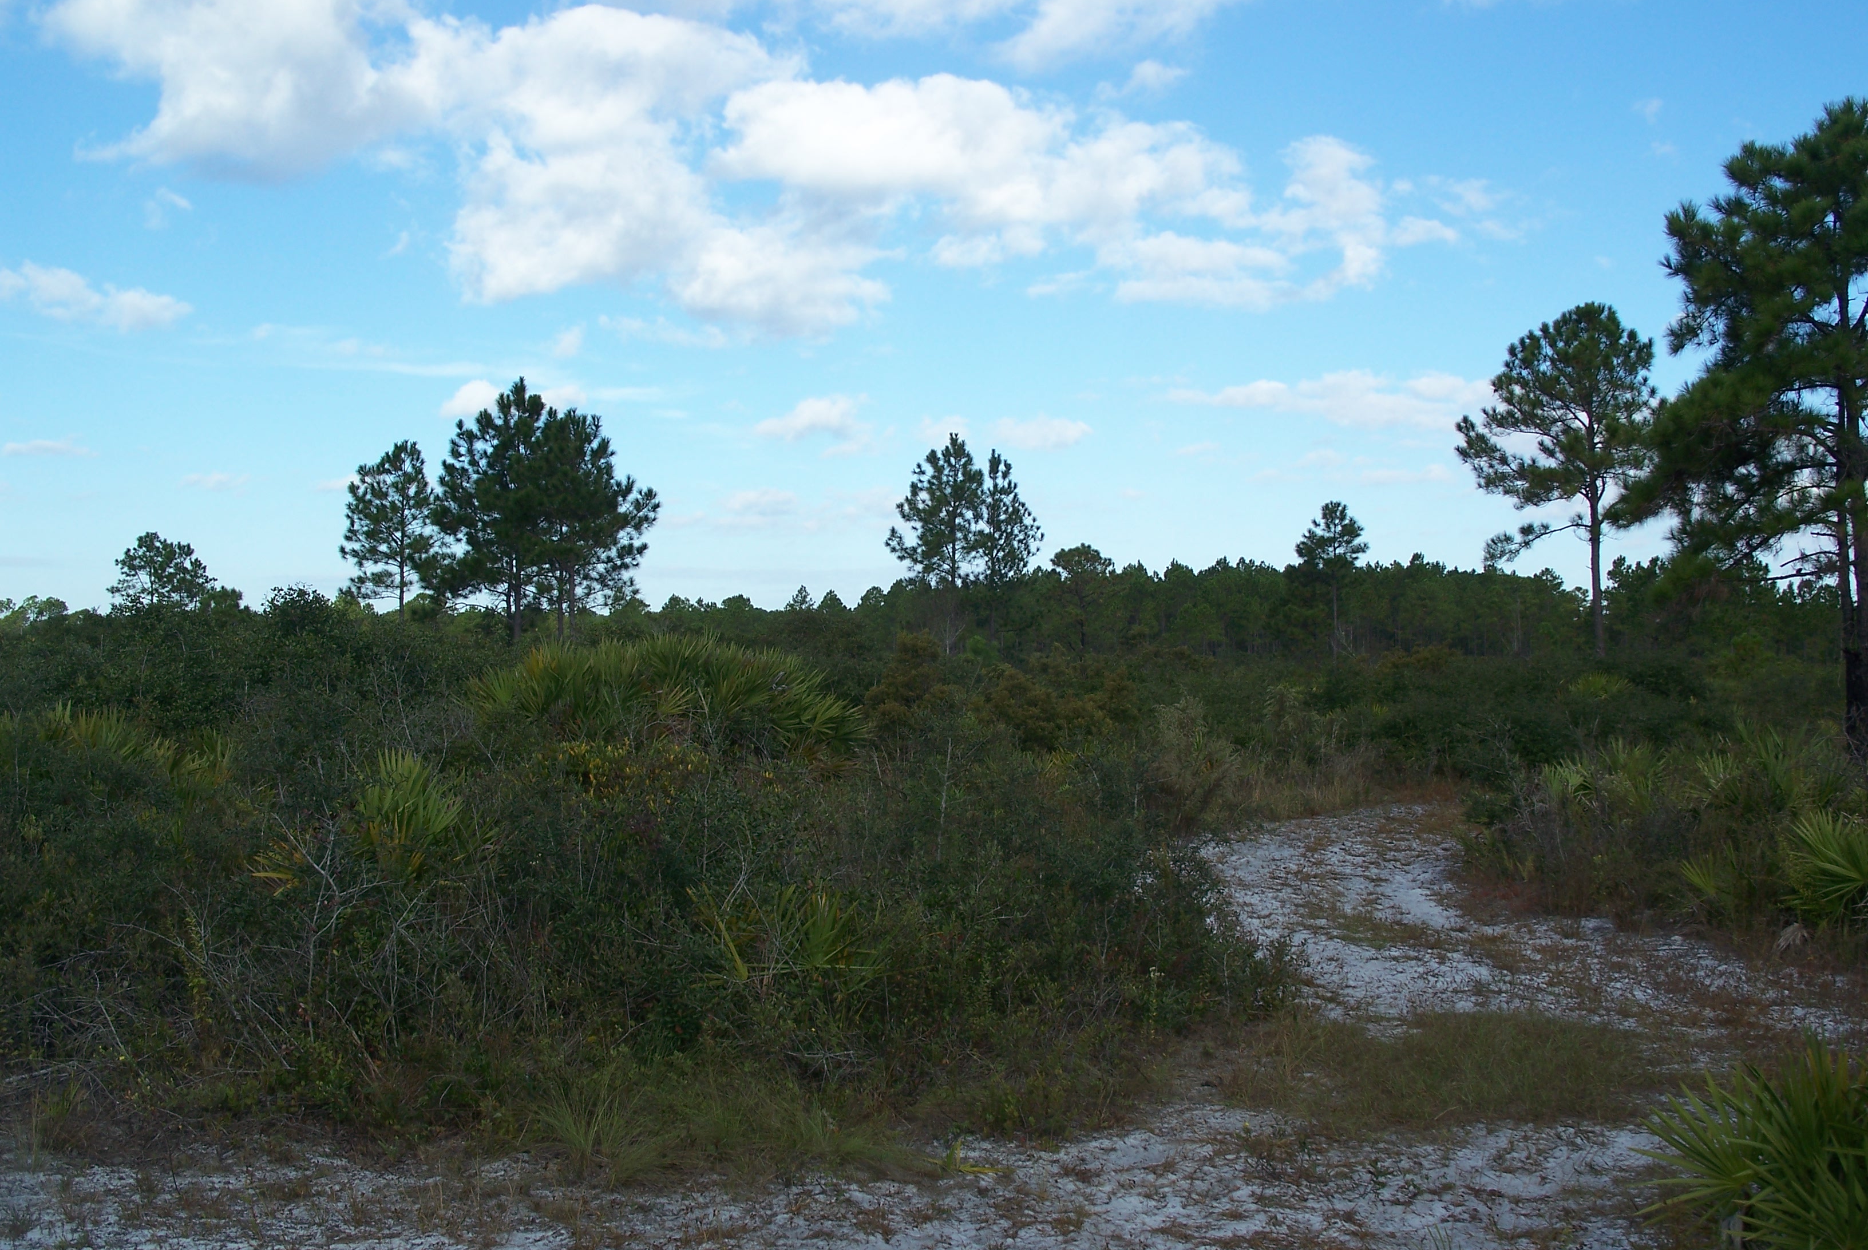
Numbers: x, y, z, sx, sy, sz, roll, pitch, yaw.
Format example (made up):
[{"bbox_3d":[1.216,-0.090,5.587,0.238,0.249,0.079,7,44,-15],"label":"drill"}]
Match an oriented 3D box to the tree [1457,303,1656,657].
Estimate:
[{"bbox_3d":[15.623,-3.087,50.000,5.040,9.940,5.040,0,0,0],"label":"tree"}]

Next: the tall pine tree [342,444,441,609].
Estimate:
[{"bbox_3d":[-19.550,-2.328,72.000,3.680,8.760,3.680,0,0,0],"label":"tall pine tree"}]

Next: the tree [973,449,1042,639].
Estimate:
[{"bbox_3d":[2.850,-2.386,78.000,2.790,8.970,2.790,0,0,0],"label":"tree"}]

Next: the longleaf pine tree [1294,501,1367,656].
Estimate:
[{"bbox_3d":[16.867,-1.549,85.000,3.110,7.400,3.110,0,0,0],"label":"longleaf pine tree"}]

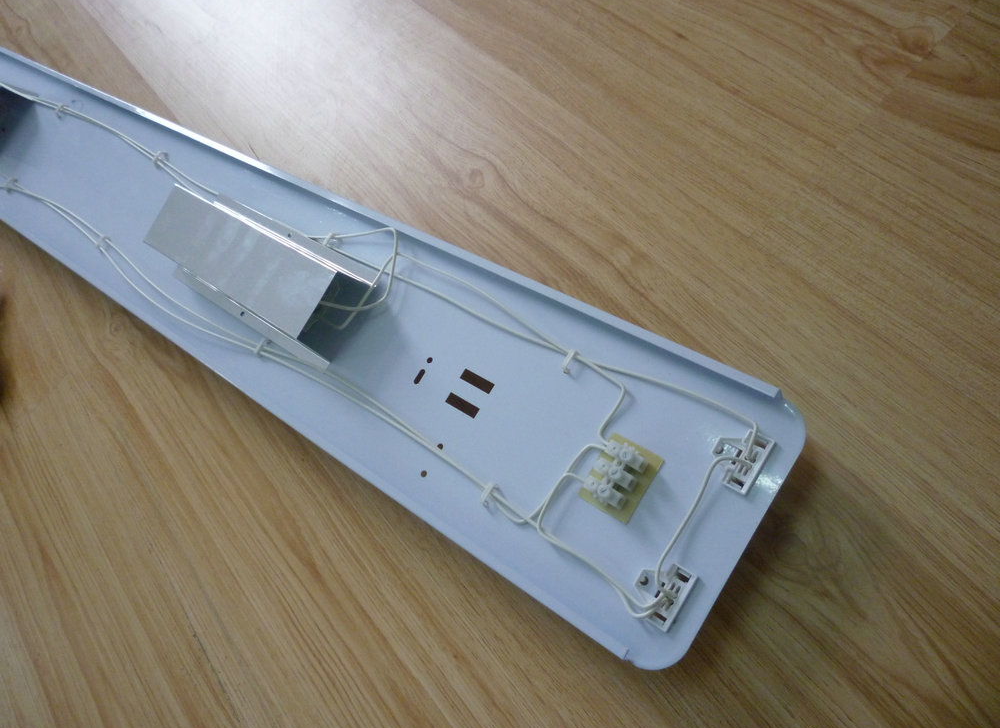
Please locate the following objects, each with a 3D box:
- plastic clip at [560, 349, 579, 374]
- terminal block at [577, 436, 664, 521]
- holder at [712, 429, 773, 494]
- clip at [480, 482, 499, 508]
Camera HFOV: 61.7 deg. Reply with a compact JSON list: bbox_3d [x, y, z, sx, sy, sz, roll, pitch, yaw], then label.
[{"bbox_3d":[0.039,-0.001,0.453,0.003,0.006,0.012,28,86,33],"label":"plastic clip"},{"bbox_3d":[0.058,0.055,0.414,0.030,0.017,0.036,28,86,33],"label":"terminal block"},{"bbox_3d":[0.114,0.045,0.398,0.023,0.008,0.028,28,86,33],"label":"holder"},{"bbox_3d":[-0.005,0.070,0.450,0.003,0.006,0.011,28,86,33],"label":"clip"}]

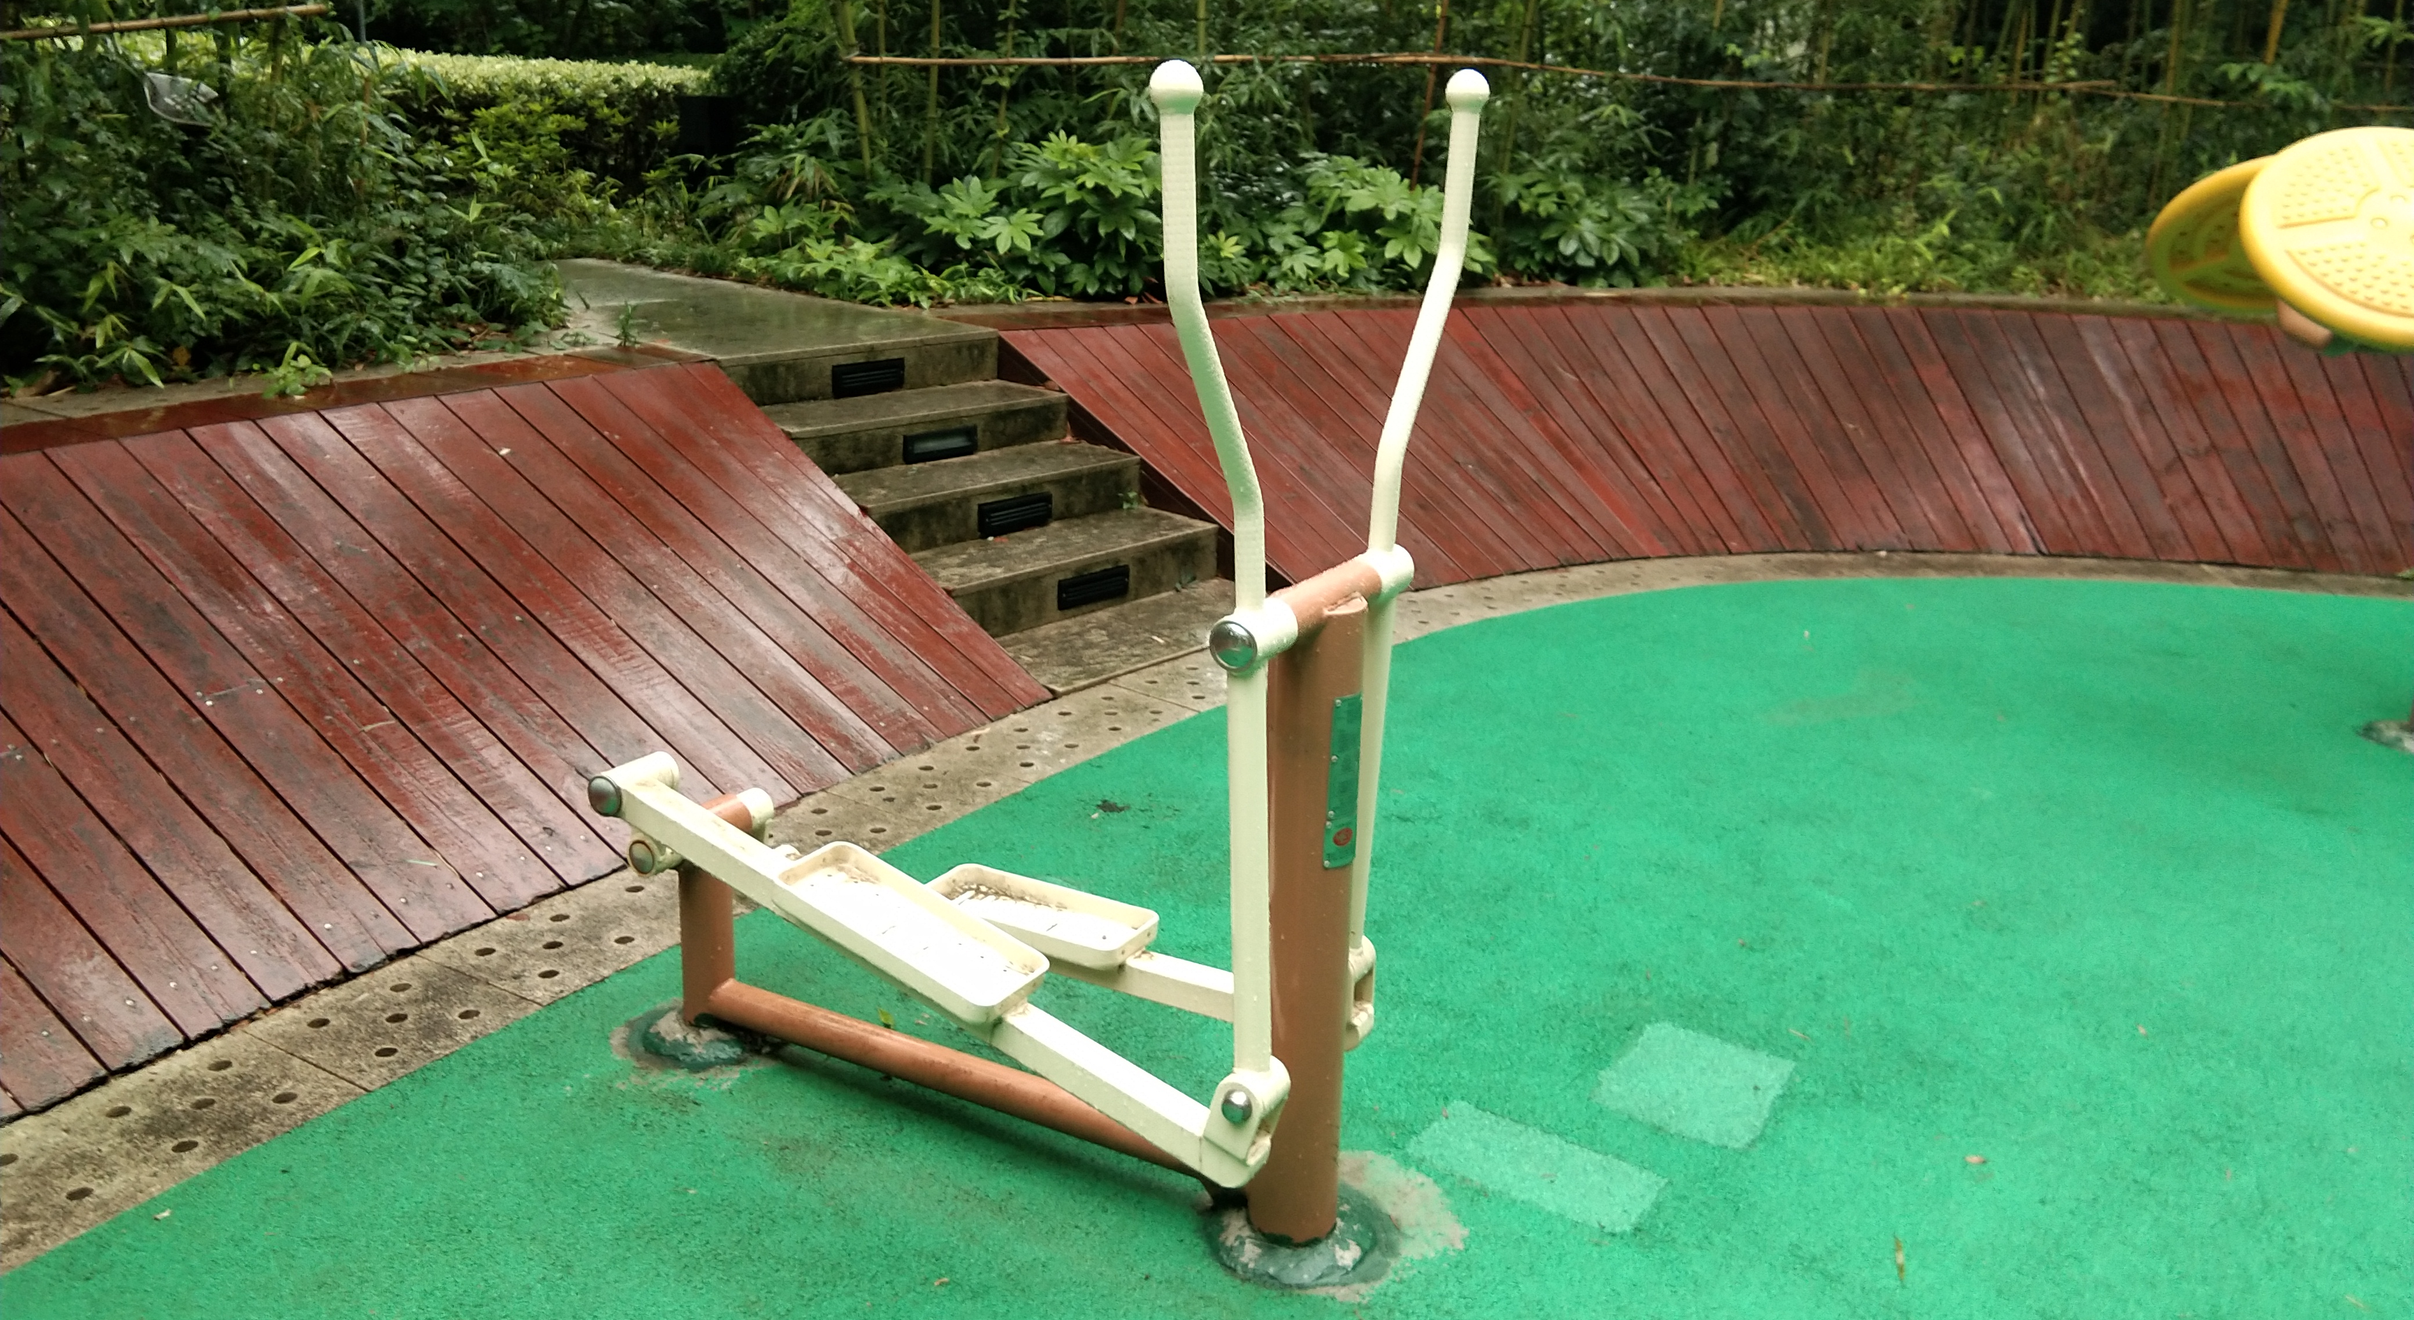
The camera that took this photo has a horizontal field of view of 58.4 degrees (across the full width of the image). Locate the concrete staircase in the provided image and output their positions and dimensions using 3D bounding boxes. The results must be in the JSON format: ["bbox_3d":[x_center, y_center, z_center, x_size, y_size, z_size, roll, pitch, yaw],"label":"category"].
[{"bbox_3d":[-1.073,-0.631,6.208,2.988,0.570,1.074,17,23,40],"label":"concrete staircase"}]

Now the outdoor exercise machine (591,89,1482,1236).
[{"bbox_3d":[-0.277,-0.095,2.852,1.185,1.367,0.598,13,20,31],"label":"outdoor exercise machine"}]

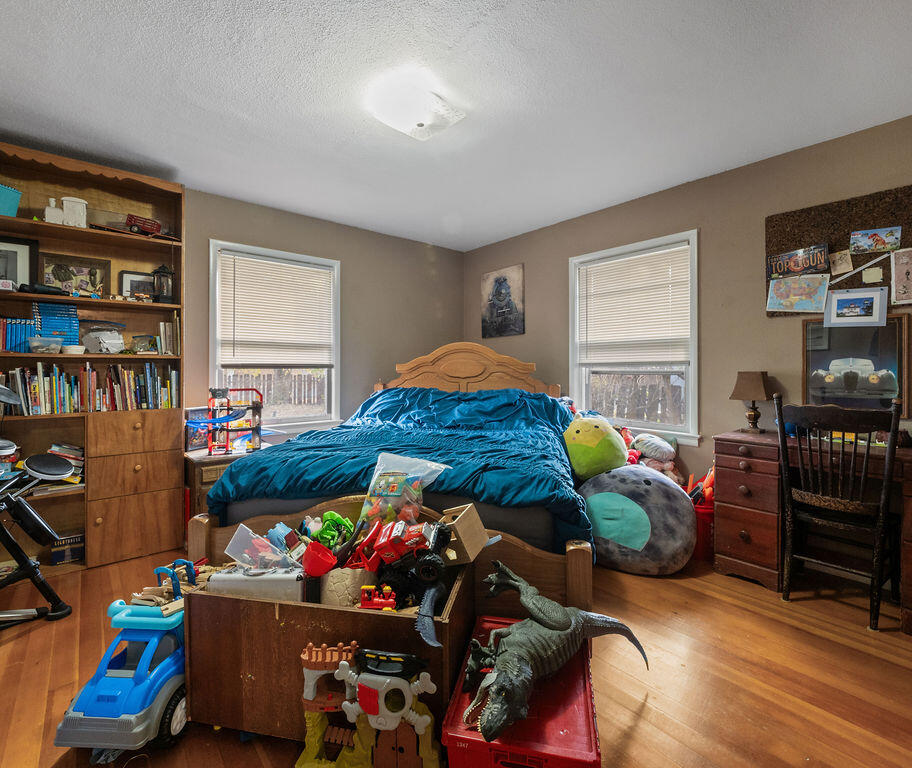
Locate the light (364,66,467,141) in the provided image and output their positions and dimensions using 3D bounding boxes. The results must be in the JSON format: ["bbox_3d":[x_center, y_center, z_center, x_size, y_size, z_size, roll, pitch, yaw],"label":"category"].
[{"bbox_3d":[-0.195,-1.305,1.985,0.340,0.100,0.330,-2,3,-40],"label":"light"}]

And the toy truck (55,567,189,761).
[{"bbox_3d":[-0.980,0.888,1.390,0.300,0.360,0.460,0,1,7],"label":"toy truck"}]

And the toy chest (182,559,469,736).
[{"bbox_3d":[-0.372,0.837,1.453,0.810,0.419,0.542,0,2,10],"label":"toy chest"}]

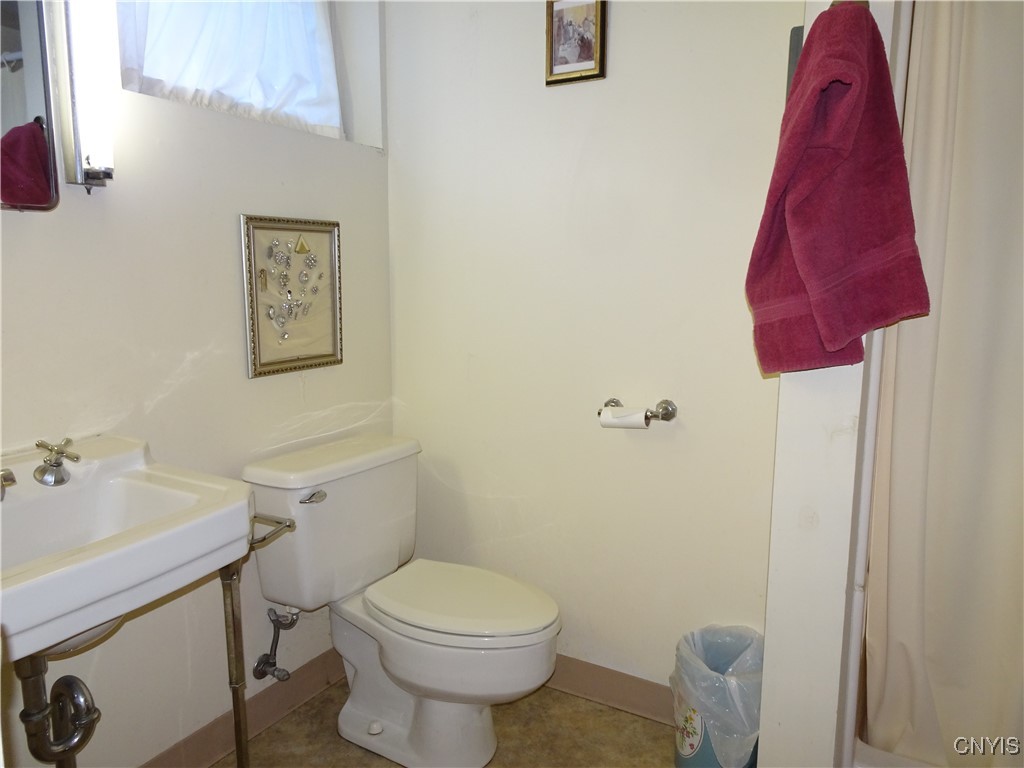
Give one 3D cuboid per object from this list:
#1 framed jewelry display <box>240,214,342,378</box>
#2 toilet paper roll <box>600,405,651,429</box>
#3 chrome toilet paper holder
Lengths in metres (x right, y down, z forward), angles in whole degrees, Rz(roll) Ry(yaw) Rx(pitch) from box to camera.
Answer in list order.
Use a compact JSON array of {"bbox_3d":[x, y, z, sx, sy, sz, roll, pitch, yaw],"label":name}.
[{"bbox_3d":[-0.534,-0.218,1.761,0.020,0.375,0.293,5,10,30],"label":"framed jewelry display"},{"bbox_3d":[0.273,0.082,1.704,0.115,0.047,0.047,5,10,30],"label":"toilet paper roll"},{"bbox_3d":[0.297,0.065,1.718,0.187,0.053,0.076,5,10,30],"label":"chrome toilet paper holder"}]

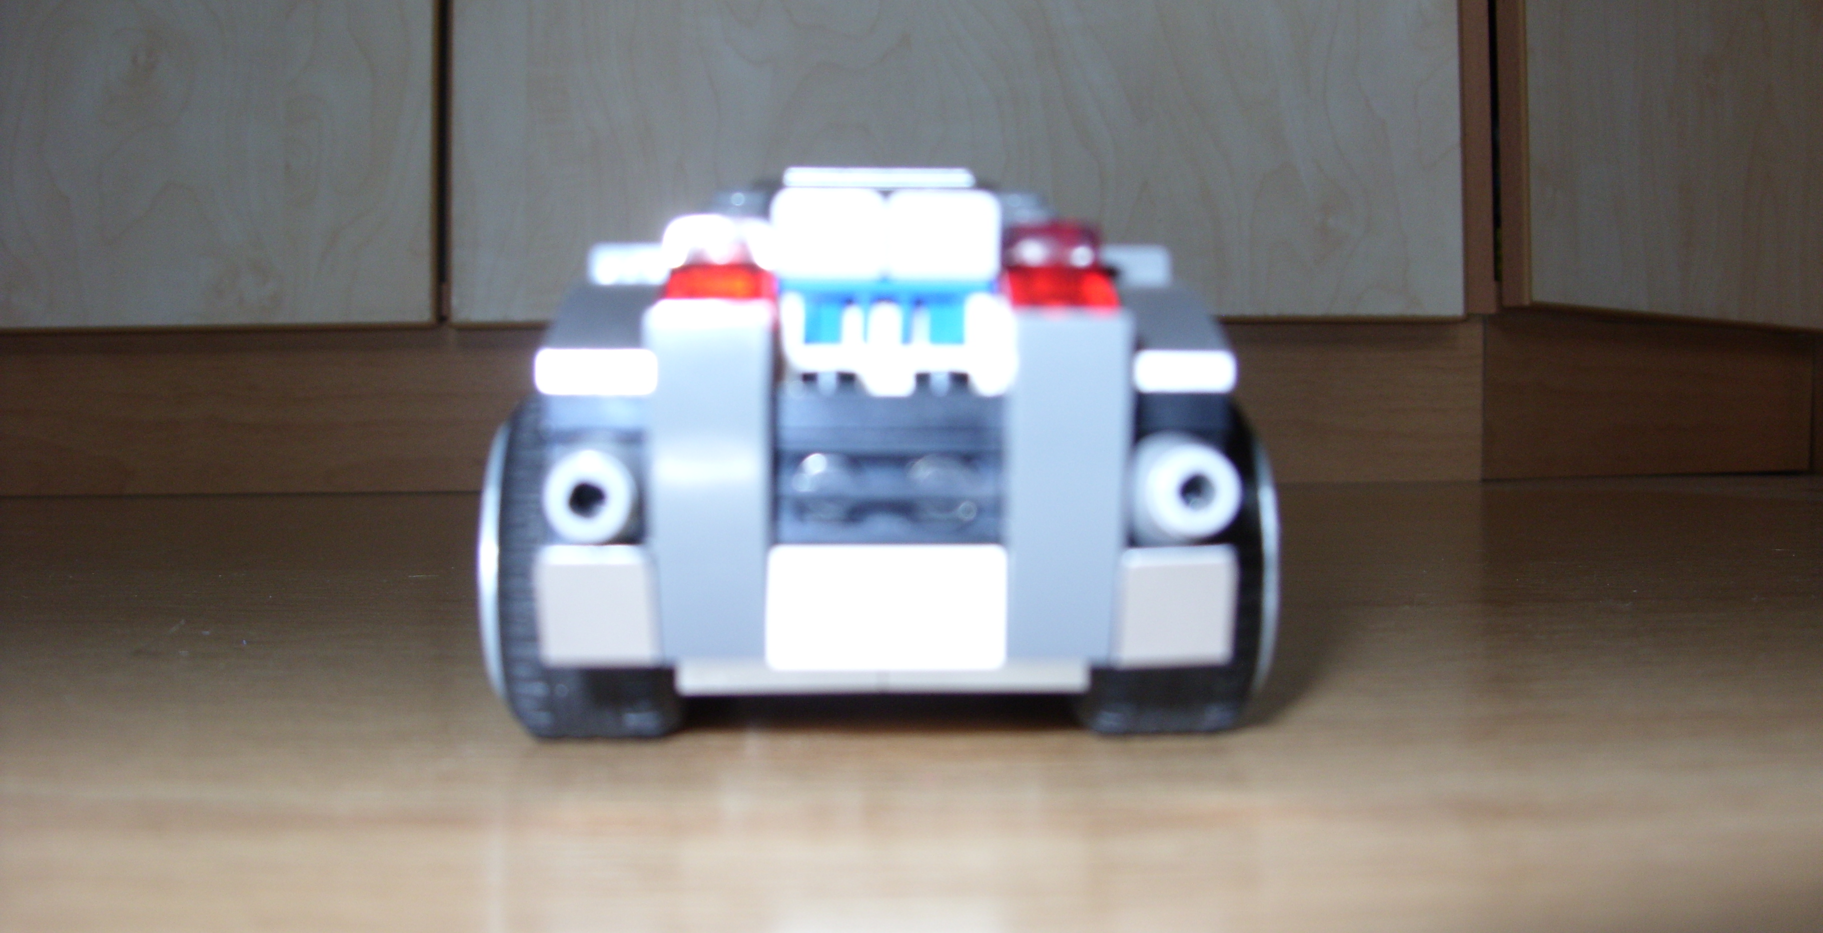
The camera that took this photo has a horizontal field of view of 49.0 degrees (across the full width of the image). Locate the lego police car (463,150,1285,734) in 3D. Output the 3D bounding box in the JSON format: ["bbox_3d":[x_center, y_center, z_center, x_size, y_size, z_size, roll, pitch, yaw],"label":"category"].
[{"bbox_3d":[-0.004,-0.002,0.206,0.067,0.048,0.145,0,1,-2],"label":"lego police car"}]

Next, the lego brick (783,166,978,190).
[{"bbox_3d":[-0.003,-0.024,0.178,0.016,0.003,0.013,0,1,-2],"label":"lego brick"}]

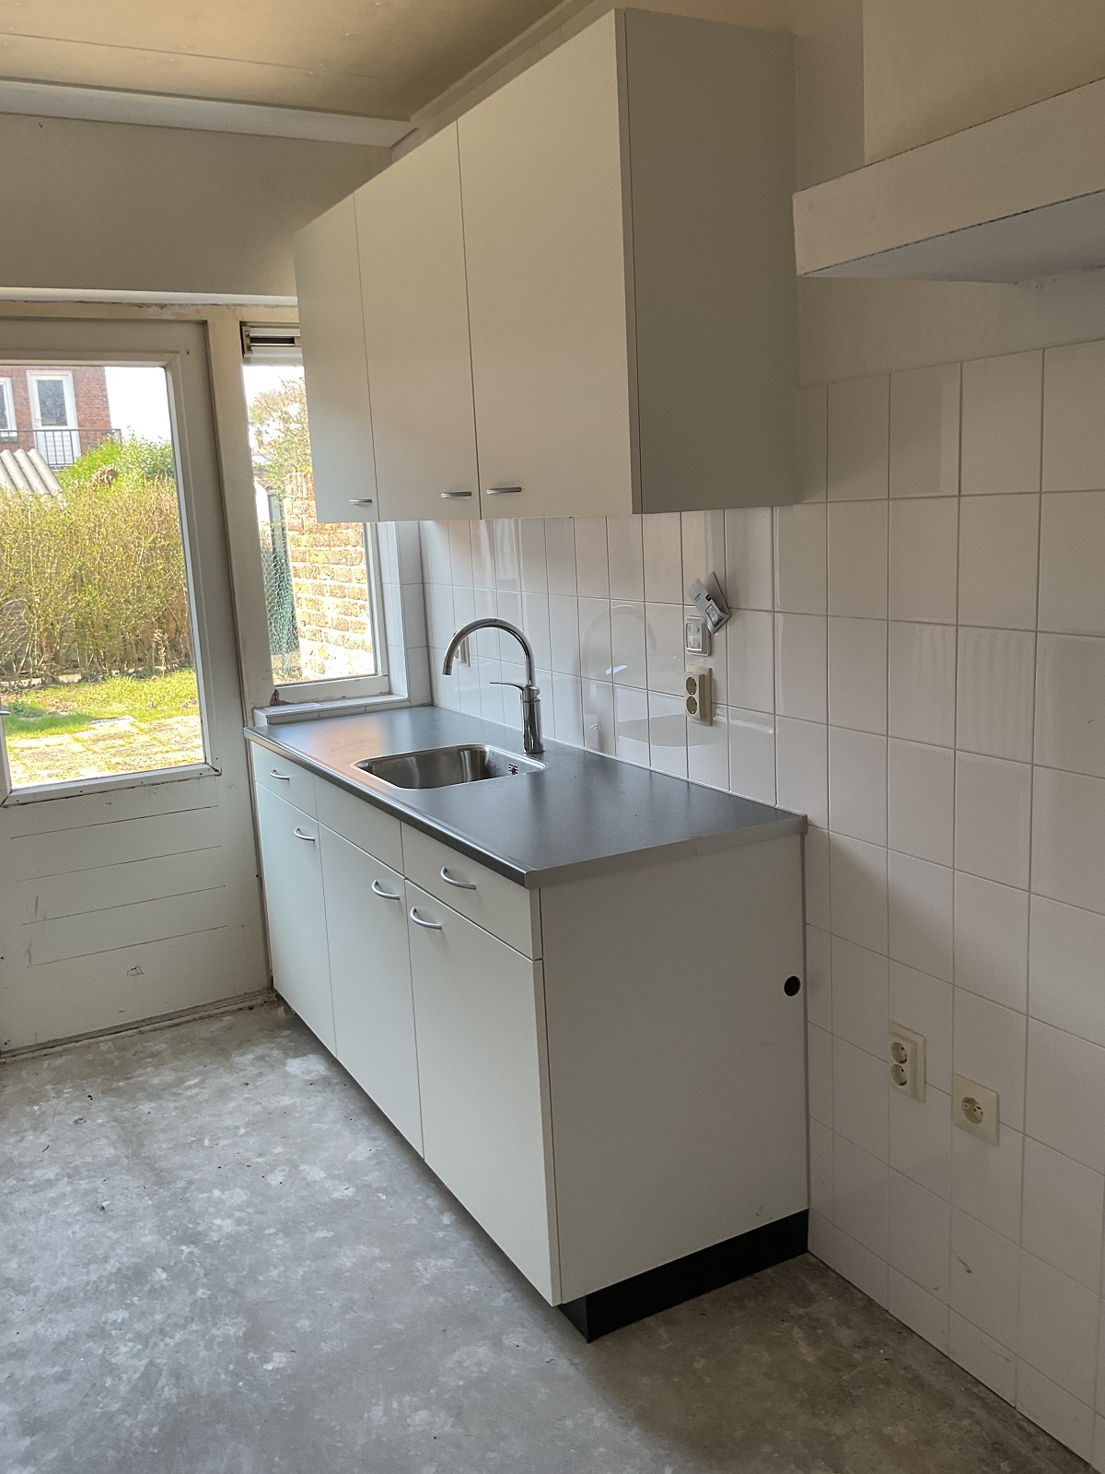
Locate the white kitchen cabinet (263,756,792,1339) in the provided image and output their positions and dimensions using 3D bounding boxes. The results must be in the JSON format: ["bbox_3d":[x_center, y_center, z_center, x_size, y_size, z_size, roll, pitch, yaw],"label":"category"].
[{"bbox_3d":[-0.185,0.525,3.069,0.590,0.882,1.791,-8,12,-27],"label":"white kitchen cabinet"}]

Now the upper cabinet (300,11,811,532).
[{"bbox_3d":[-0.134,-0.904,2.833,0.358,0.786,1.715,-8,12,-27],"label":"upper cabinet"}]

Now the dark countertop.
[{"bbox_3d":[-0.210,0.076,2.992,0.593,0.032,1.812,-8,12,-27],"label":"dark countertop"}]

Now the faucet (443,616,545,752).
[{"bbox_3d":[-0.146,-0.119,3.012,0.254,0.340,0.057,-8,12,-27],"label":"faucet"}]

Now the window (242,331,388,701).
[{"bbox_3d":[-0.729,-0.664,3.804,0.380,1.102,0.069,-8,12,-27],"label":"window"}]

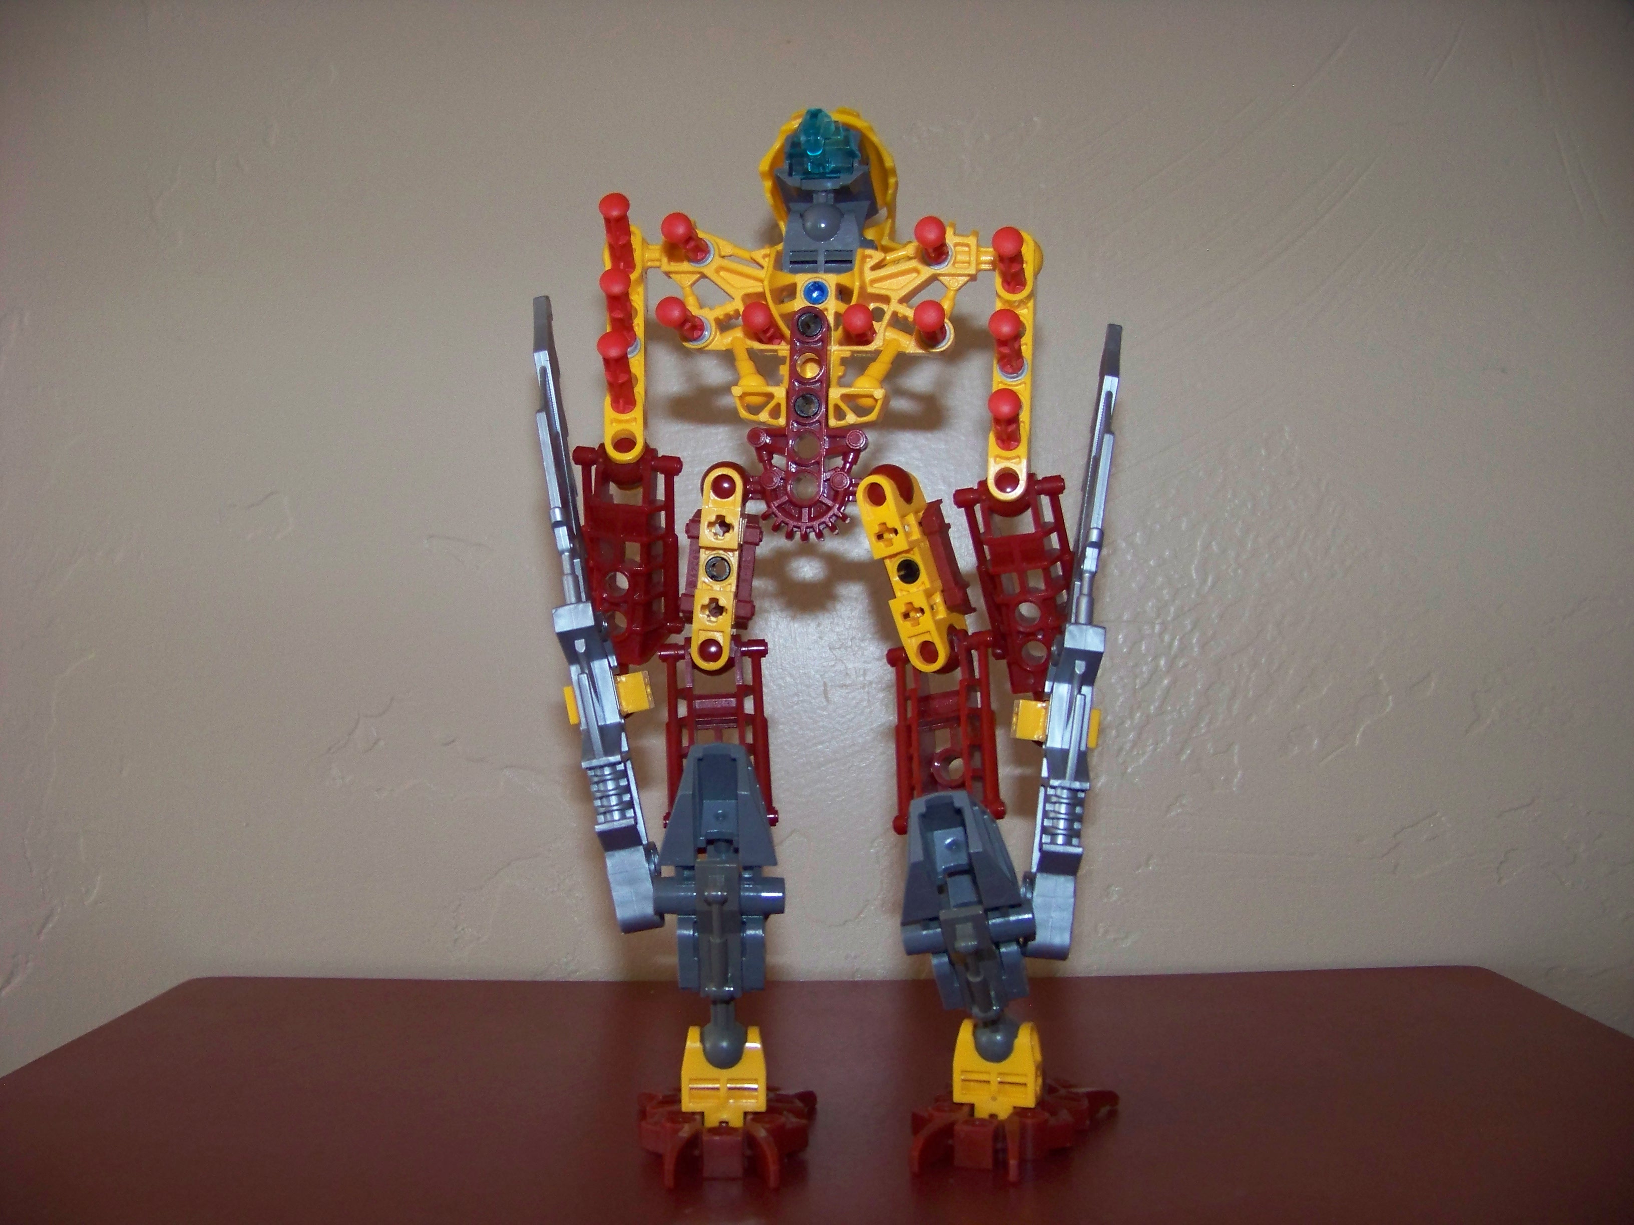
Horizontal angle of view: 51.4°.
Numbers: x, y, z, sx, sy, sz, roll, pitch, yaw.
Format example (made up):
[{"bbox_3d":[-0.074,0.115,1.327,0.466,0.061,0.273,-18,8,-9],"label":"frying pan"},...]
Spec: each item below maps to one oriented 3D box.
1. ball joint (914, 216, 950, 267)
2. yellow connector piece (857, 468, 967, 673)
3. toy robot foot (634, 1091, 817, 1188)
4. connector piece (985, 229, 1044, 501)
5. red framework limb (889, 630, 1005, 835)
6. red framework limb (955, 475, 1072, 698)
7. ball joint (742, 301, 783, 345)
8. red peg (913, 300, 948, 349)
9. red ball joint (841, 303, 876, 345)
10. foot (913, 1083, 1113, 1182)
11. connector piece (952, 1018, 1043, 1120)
[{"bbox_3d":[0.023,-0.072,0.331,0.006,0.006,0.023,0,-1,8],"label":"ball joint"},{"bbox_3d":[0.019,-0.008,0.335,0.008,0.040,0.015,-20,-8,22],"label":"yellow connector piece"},{"bbox_3d":[-0.017,0.100,0.328,0.034,0.009,0.039,0,-1,0],"label":"toy robot foot"},{"bbox_3d":[0.040,-0.049,0.347,0.008,0.056,0.013,1,-13,10],"label":"connector piece"},{"bbox_3d":[0.026,0.025,0.340,0.022,0.046,0.014,-6,-6,12],"label":"red framework limb"},{"bbox_3d":[0.041,-0.007,0.344,0.022,0.047,0.014,-9,-3,7],"label":"red framework limb"},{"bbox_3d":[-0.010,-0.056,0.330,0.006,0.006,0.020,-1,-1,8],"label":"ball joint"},{"bbox_3d":[0.022,-0.056,0.330,0.006,0.006,0.020,-1,-1,8],"label":"red peg"},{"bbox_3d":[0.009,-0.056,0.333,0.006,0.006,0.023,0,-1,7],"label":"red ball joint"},{"bbox_3d":[0.038,0.103,0.345,0.035,0.011,0.044,-1,-1,22],"label":"foot"},{"bbox_3d":[0.035,0.087,0.330,0.016,0.019,0.012,-1,-1,13],"label":"connector piece"}]

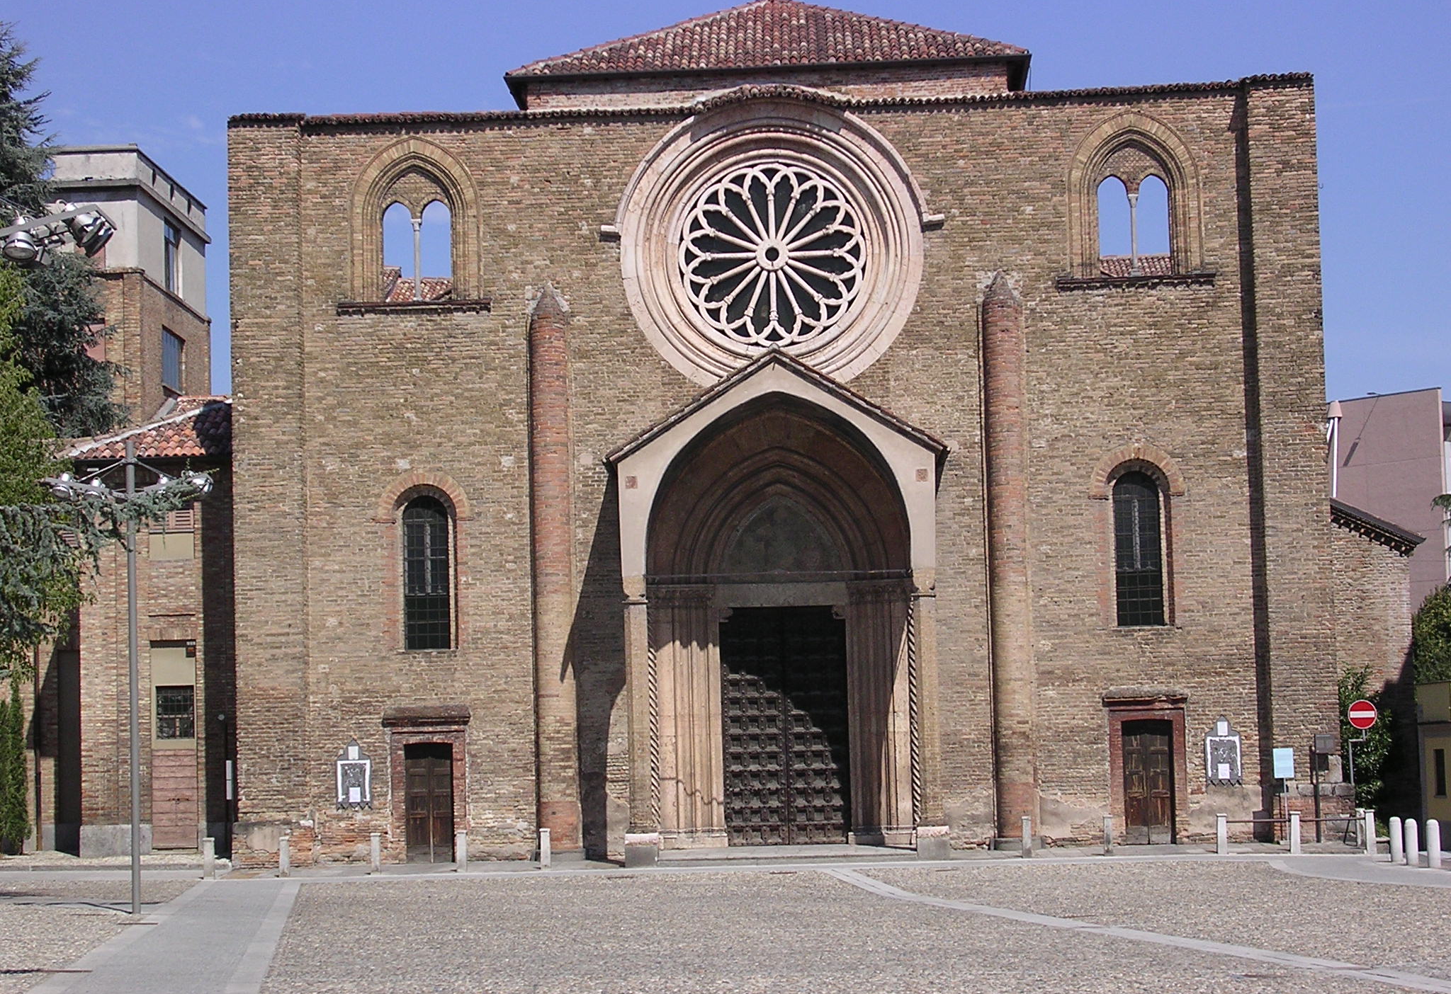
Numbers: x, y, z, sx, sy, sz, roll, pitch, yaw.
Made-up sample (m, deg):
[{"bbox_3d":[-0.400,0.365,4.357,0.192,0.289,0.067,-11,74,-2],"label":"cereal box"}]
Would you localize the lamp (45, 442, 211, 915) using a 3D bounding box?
[{"bbox_3d":[-8.974,2.709,45.400,2.450,7.000,0.900,-2,-5,1],"label":"lamp"}]

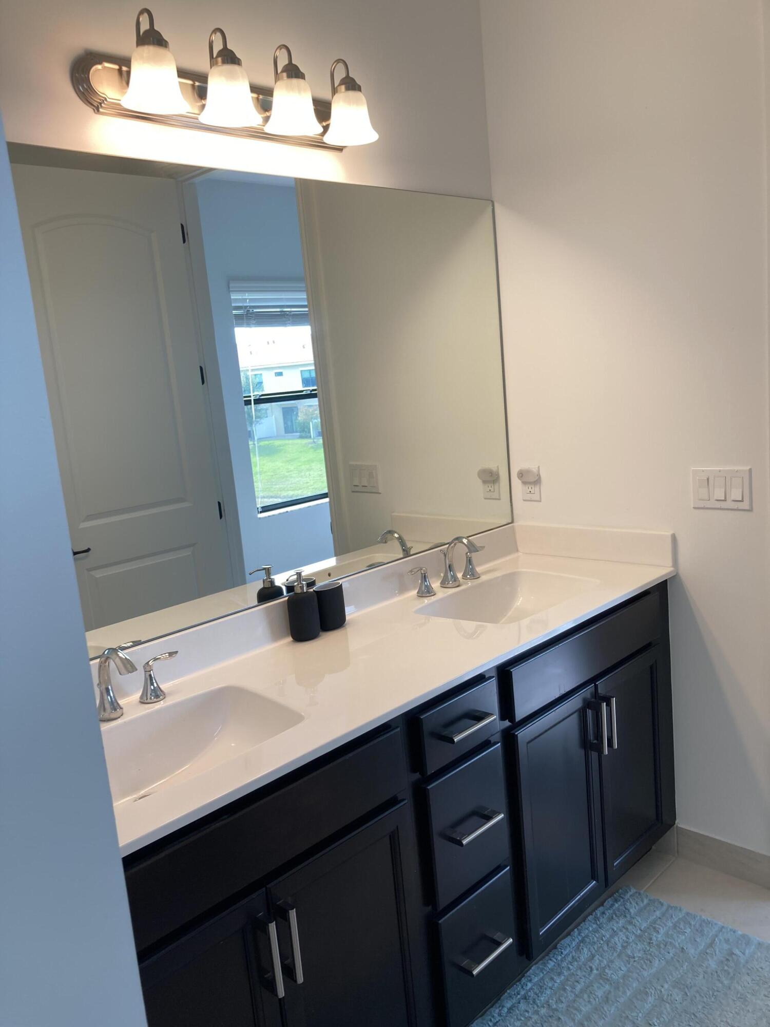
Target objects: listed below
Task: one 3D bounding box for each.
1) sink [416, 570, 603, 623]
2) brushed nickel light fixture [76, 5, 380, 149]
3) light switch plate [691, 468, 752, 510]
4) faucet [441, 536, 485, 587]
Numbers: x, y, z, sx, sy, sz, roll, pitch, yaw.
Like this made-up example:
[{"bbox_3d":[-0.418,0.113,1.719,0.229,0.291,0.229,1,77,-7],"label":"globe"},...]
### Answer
[{"bbox_3d":[0.341,0.292,2.272,0.308,0.140,0.480,4,14,45],"label":"sink"},{"bbox_3d":[-0.287,-0.954,1.834,0.187,0.192,0.764,4,14,45],"label":"brushed nickel light fixture"},{"bbox_3d":[0.910,-0.065,2.249,0.162,0.115,0.008,4,14,45],"label":"light switch plate"},{"bbox_3d":[0.253,0.128,2.414,0.154,0.152,0.175,4,14,45],"label":"faucet"}]

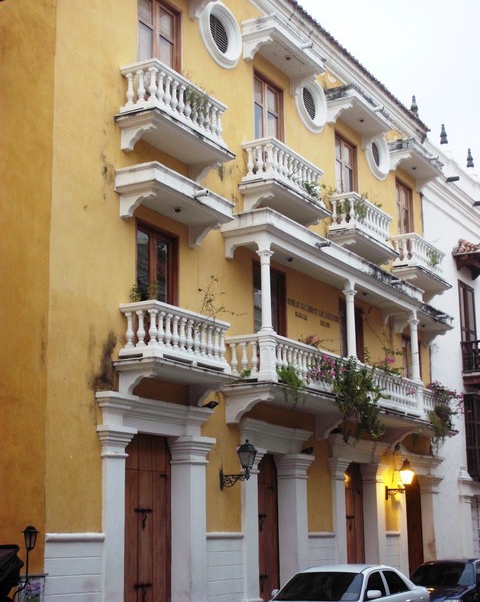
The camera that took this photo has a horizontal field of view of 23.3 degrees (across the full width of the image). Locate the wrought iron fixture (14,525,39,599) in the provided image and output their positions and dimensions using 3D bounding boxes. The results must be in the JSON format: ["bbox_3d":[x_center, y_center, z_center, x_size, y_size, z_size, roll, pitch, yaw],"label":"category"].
[{"bbox_3d":[-2.291,2.806,12.500,0.210,0.790,0.190,-7,-13,27],"label":"wrought iron fixture"}]

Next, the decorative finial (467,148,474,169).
[{"bbox_3d":[7.426,-4.634,37.678,0.216,0.649,0.216,-7,-13,27],"label":"decorative finial"}]

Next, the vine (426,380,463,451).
[{"bbox_3d":[5.043,2.811,28.505,0.474,1.607,1.236,-7,-13,27],"label":"vine"}]

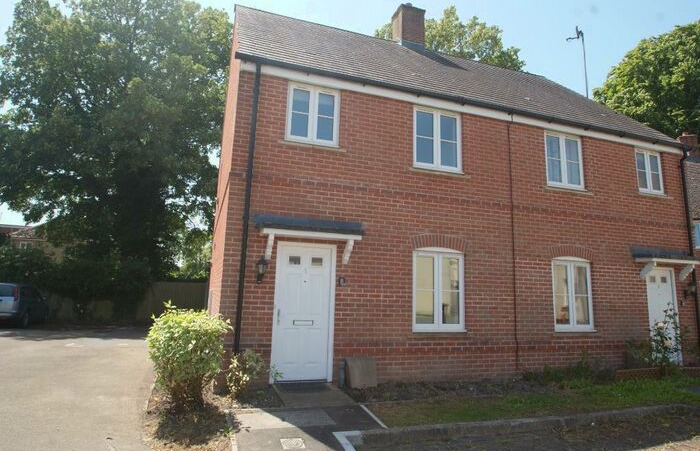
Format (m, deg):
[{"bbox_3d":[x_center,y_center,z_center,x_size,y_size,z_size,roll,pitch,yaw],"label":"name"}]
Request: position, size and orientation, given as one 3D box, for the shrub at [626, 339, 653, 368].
[{"bbox_3d":[5.544,2.536,7.088,0.520,0.600,0.480,5,-10,-17],"label":"shrub"}]

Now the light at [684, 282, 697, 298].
[{"bbox_3d":[7.277,1.377,7.940,0.160,0.360,0.190,5,-10,-16],"label":"light"}]

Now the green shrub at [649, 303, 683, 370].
[{"bbox_3d":[6.069,2.180,7.080,0.480,1.300,0.420,5,-10,-16],"label":"green shrub"}]

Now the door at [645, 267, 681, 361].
[{"bbox_3d":[6.601,1.913,7.818,0.930,2.060,0.100,5,-10,-17],"label":"door"}]

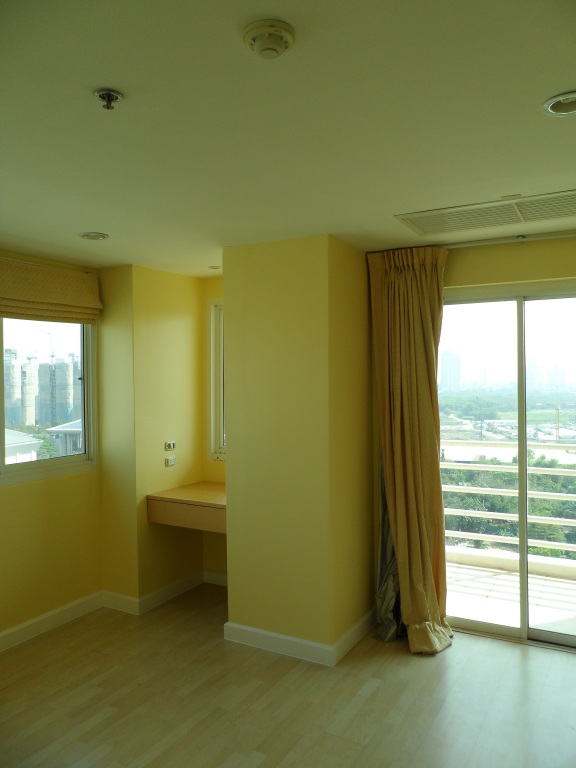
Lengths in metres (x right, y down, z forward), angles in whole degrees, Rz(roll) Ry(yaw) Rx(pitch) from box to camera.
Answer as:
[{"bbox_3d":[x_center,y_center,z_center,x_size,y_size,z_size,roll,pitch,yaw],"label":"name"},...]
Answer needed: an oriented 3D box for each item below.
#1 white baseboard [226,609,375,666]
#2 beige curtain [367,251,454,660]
[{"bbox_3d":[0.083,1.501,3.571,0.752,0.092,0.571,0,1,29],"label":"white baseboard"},{"bbox_3d":[0.718,0.365,3.452,0.512,2.352,0.304,0,1,29],"label":"beige curtain"}]

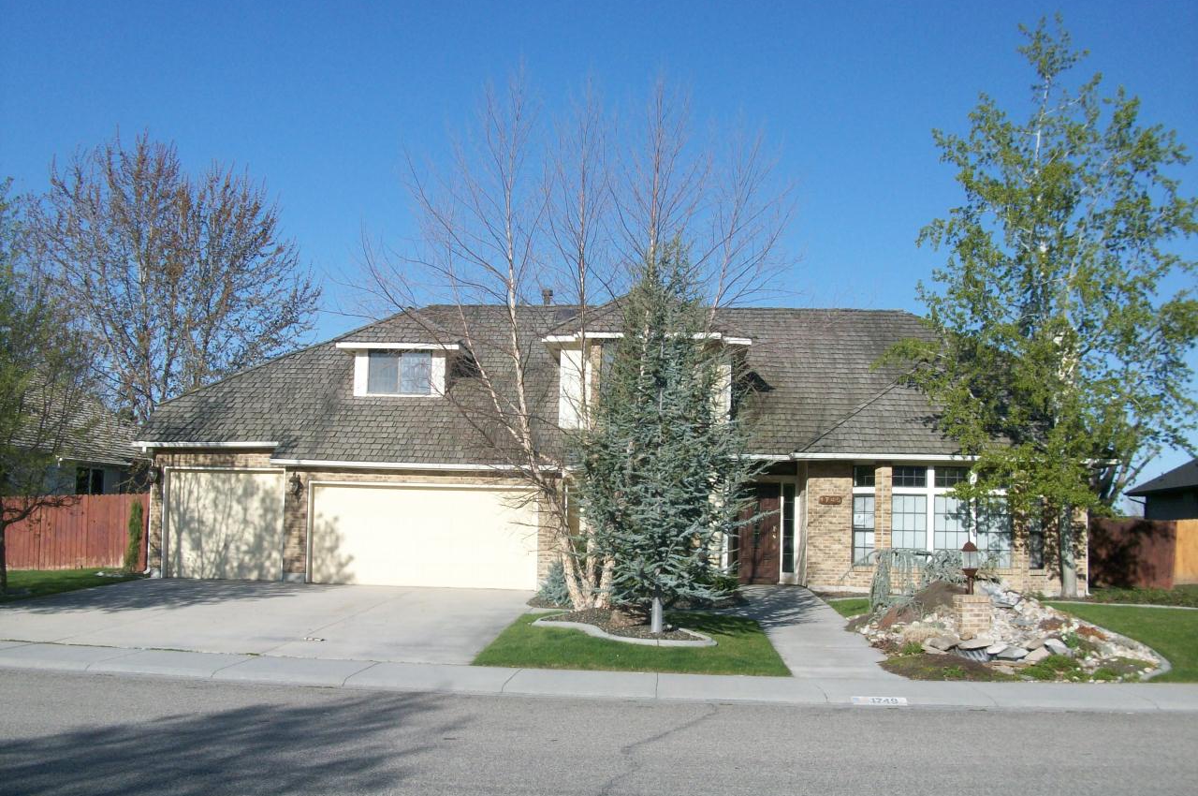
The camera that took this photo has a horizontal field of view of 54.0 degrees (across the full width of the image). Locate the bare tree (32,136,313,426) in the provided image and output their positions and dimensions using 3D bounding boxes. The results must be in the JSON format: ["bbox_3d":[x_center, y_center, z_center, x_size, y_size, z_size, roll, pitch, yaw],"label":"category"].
[{"bbox_3d":[-15.313,-2.213,42.373,10.300,15.003,9.800,1,-6,0],"label":"bare tree"}]

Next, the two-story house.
[{"bbox_3d":[0.643,1.068,30.971,21.300,7.300,12.900,1,-6,4],"label":"two-story house"}]

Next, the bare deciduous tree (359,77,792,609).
[{"bbox_3d":[-0.393,-1.068,19.894,7.000,9.031,6.500,1,-6,0],"label":"bare deciduous tree"}]

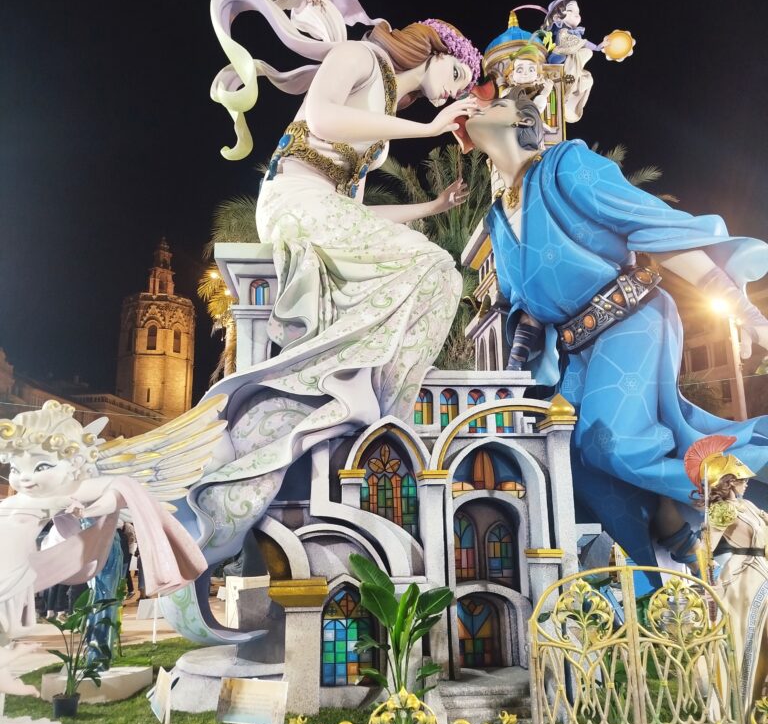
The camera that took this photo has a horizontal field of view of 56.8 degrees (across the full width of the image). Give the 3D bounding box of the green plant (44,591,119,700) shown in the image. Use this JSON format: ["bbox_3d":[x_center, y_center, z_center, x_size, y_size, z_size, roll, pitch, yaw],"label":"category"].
[{"bbox_3d":[-2.347,2.247,5.596,0.550,0.850,0.500,-1,-13,0],"label":"green plant"}]

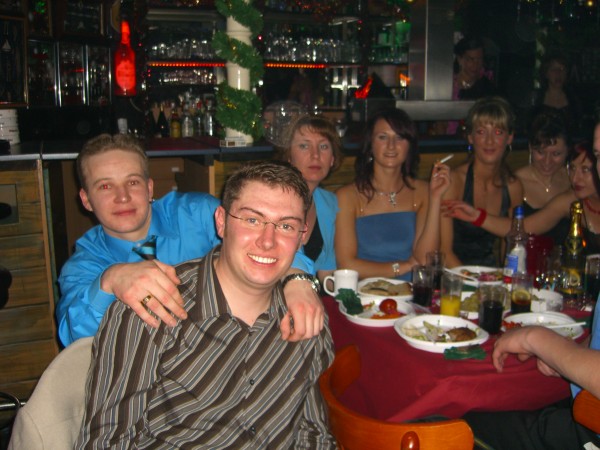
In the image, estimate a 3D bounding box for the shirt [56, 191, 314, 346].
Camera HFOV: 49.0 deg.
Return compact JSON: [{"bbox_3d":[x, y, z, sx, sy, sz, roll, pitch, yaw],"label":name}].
[{"bbox_3d":[-0.265,0.201,1.596,0.570,0.520,0.480,-3,10,-16],"label":"shirt"}]

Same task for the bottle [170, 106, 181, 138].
[{"bbox_3d":[-0.981,-0.812,5.178,0.077,0.255,0.077,0,10,0],"label":"bottle"}]

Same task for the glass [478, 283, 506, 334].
[{"bbox_3d":[0.551,0.236,1.879,0.071,0.135,0.071,0,10,0],"label":"glass"}]

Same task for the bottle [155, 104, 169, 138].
[{"bbox_3d":[-1.089,-0.830,5.175,0.083,0.290,0.083,0,10,0],"label":"bottle"}]

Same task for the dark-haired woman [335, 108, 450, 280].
[{"bbox_3d":[0.345,0.267,2.581,0.500,1.360,0.750,0,10,-1],"label":"dark-haired woman"}]

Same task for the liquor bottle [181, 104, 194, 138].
[{"bbox_3d":[-0.888,-0.820,5.177,0.082,0.270,0.082,0,10,0],"label":"liquor bottle"}]

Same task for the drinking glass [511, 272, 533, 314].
[{"bbox_3d":[0.674,0.208,1.993,0.062,0.118,0.062,0,10,0],"label":"drinking glass"}]

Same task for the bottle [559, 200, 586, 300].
[{"bbox_3d":[0.888,0.087,2.124,0.087,0.310,0.087,0,10,0],"label":"bottle"}]

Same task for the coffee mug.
[{"bbox_3d":[0.142,0.197,2.292,0.117,0.090,0.083,0,10,0],"label":"coffee mug"}]

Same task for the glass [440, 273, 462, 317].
[{"bbox_3d":[0.486,0.221,2.109,0.067,0.133,0.067,0,10,0],"label":"glass"}]

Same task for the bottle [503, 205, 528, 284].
[{"bbox_3d":[0.744,0.074,2.259,0.075,0.290,0.075,0,10,0],"label":"bottle"}]

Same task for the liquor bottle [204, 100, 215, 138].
[{"bbox_3d":[-0.701,-0.827,5.077,0.075,0.280,0.075,0,10,0],"label":"liquor bottle"}]

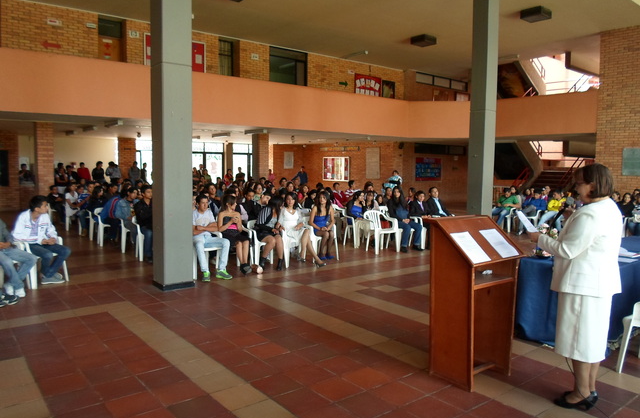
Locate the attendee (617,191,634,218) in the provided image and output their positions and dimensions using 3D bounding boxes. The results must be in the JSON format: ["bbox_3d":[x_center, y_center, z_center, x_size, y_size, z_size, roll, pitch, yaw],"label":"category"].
[{"bbox_3d":[6.918,0.239,10.409,0.500,1.170,0.720,4,6,40],"label":"attendee"}]

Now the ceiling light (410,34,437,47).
[{"bbox_3d":[3.475,-5.622,15.492,0.600,0.180,0.600,-3,6,-38],"label":"ceiling light"}]

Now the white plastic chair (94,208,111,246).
[{"bbox_3d":[-4.599,0.376,10.176,0.560,0.840,0.550,-2,4,-38],"label":"white plastic chair"}]

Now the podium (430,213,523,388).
[{"bbox_3d":[1.237,0.701,3.670,0.690,1.235,0.440,-3,6,-38],"label":"podium"}]

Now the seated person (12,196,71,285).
[{"bbox_3d":[-3.781,0.413,6.346,0.680,1.210,0.530,3,4,33],"label":"seated person"}]

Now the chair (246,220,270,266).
[{"bbox_3d":[-1.001,0.547,8.055,0.570,0.800,0.560,-3,6,-38],"label":"chair"}]

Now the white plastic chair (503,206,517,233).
[{"bbox_3d":[5.559,0.275,13.887,0.550,0.840,0.560,-2,4,-44],"label":"white plastic chair"}]

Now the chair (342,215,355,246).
[{"bbox_3d":[0.868,0.422,10.373,0.560,0.840,0.550,-1,4,-32],"label":"chair"}]

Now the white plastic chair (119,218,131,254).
[{"bbox_3d":[-3.713,0.429,9.229,0.570,0.800,0.560,-3,6,-38],"label":"white plastic chair"}]

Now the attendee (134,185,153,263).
[{"bbox_3d":[-3.041,0.271,8.341,0.520,1.270,0.740,-3,6,-38],"label":"attendee"}]

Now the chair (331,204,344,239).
[{"bbox_3d":[0.421,0.331,11.918,0.560,0.840,0.550,-1,4,-32],"label":"chair"}]

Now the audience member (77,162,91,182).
[{"bbox_3d":[-8.373,-0.800,16.255,0.500,1.630,0.320,-2,4,-35],"label":"audience member"}]

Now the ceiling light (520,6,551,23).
[{"bbox_3d":[5.688,-5.082,12.149,0.560,0.187,0.550,-2,4,-39],"label":"ceiling light"}]

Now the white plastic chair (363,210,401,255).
[{"bbox_3d":[1.257,0.473,9.526,0.560,0.840,0.550,-1,4,-32],"label":"white plastic chair"}]

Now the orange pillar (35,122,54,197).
[{"bbox_3d":[-8.133,-1.060,13.747,0.450,2.970,0.450,-3,6,-38],"label":"orange pillar"}]

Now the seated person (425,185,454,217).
[{"bbox_3d":[2.828,0.180,10.674,0.550,1.330,0.750,-1,4,-30],"label":"seated person"}]

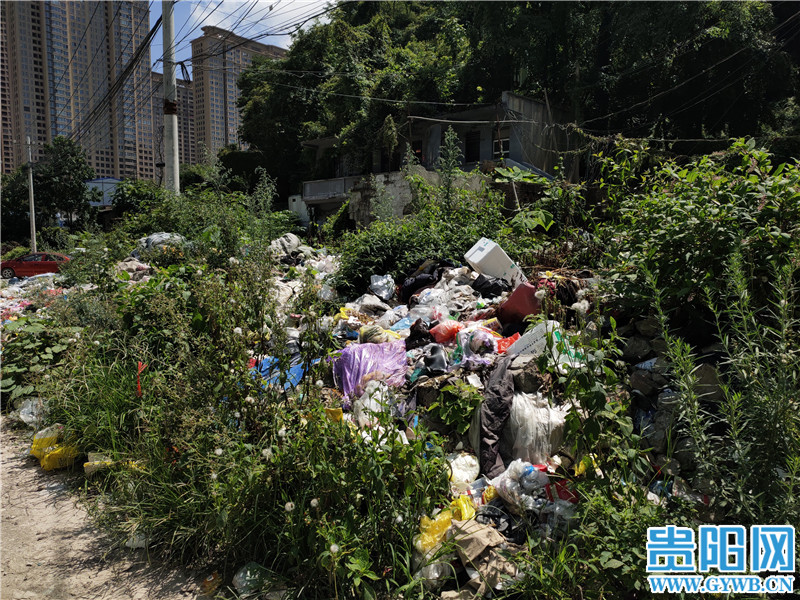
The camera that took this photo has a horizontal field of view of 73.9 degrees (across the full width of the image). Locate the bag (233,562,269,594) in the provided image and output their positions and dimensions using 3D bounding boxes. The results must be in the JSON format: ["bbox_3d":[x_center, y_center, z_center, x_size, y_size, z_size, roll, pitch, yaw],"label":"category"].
[{"bbox_3d":[-0.692,1.287,2.460,0.155,0.090,0.115,-1,5,-16],"label":"bag"}]

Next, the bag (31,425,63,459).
[{"bbox_3d":[-2.736,1.093,4.120,0.210,0.190,0.190,-3,6,-34],"label":"bag"}]

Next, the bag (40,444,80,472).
[{"bbox_3d":[-2.479,1.150,3.870,0.235,0.125,0.200,-3,6,-33],"label":"bag"}]

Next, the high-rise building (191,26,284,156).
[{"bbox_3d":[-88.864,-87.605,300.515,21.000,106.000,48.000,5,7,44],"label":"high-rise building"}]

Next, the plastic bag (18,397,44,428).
[{"bbox_3d":[-3.293,1.001,4.750,0.190,0.200,0.180,-3,6,-35],"label":"plastic bag"}]

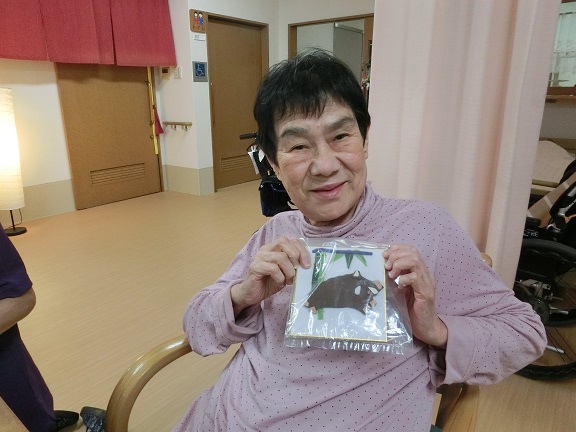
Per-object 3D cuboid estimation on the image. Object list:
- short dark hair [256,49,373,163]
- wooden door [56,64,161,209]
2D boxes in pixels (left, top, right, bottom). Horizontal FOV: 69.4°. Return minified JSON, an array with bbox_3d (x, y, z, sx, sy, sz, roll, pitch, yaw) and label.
[{"bbox_3d":[0.040,-0.168,0.650,0.180,0.190,0.190,-13,15,-2],"label":"short dark hair"},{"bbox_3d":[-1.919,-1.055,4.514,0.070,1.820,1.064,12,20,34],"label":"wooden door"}]

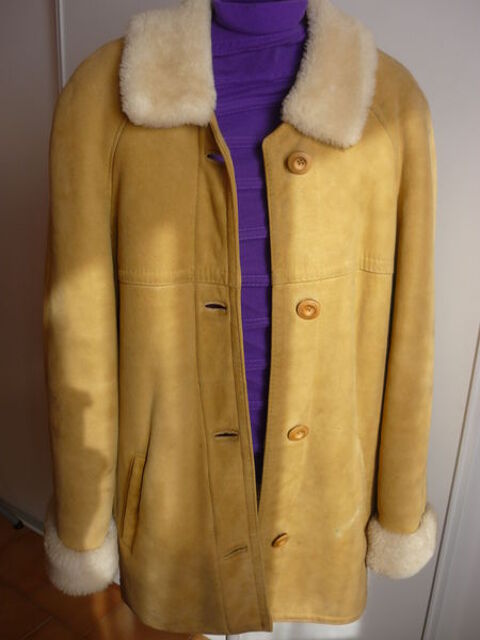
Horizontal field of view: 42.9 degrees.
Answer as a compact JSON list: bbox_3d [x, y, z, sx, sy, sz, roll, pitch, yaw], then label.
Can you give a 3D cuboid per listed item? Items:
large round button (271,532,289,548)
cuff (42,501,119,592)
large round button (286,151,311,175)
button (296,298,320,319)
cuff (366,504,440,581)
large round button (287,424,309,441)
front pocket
[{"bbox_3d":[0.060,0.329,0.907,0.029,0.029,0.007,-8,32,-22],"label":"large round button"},{"bbox_3d":[-0.259,0.367,1.009,0.118,0.090,0.135,3,21,-5],"label":"cuff"},{"bbox_3d":[0.074,-0.191,0.745,0.029,0.029,0.007,-1,21,-6],"label":"large round button"},{"bbox_3d":[0.087,-0.013,0.774,0.029,0.029,0.007,0,29,-4],"label":"button"},{"bbox_3d":[0.273,0.356,1.038,0.119,0.090,0.135,-3,20,-3],"label":"cuff"},{"bbox_3d":[0.079,0.153,0.825,0.029,0.029,0.007,-4,34,-14],"label":"large round button"},{"bbox_3d":[-0.163,0.277,0.932,0.029,0.172,0.012,24,28,23],"label":"front pocket"}]

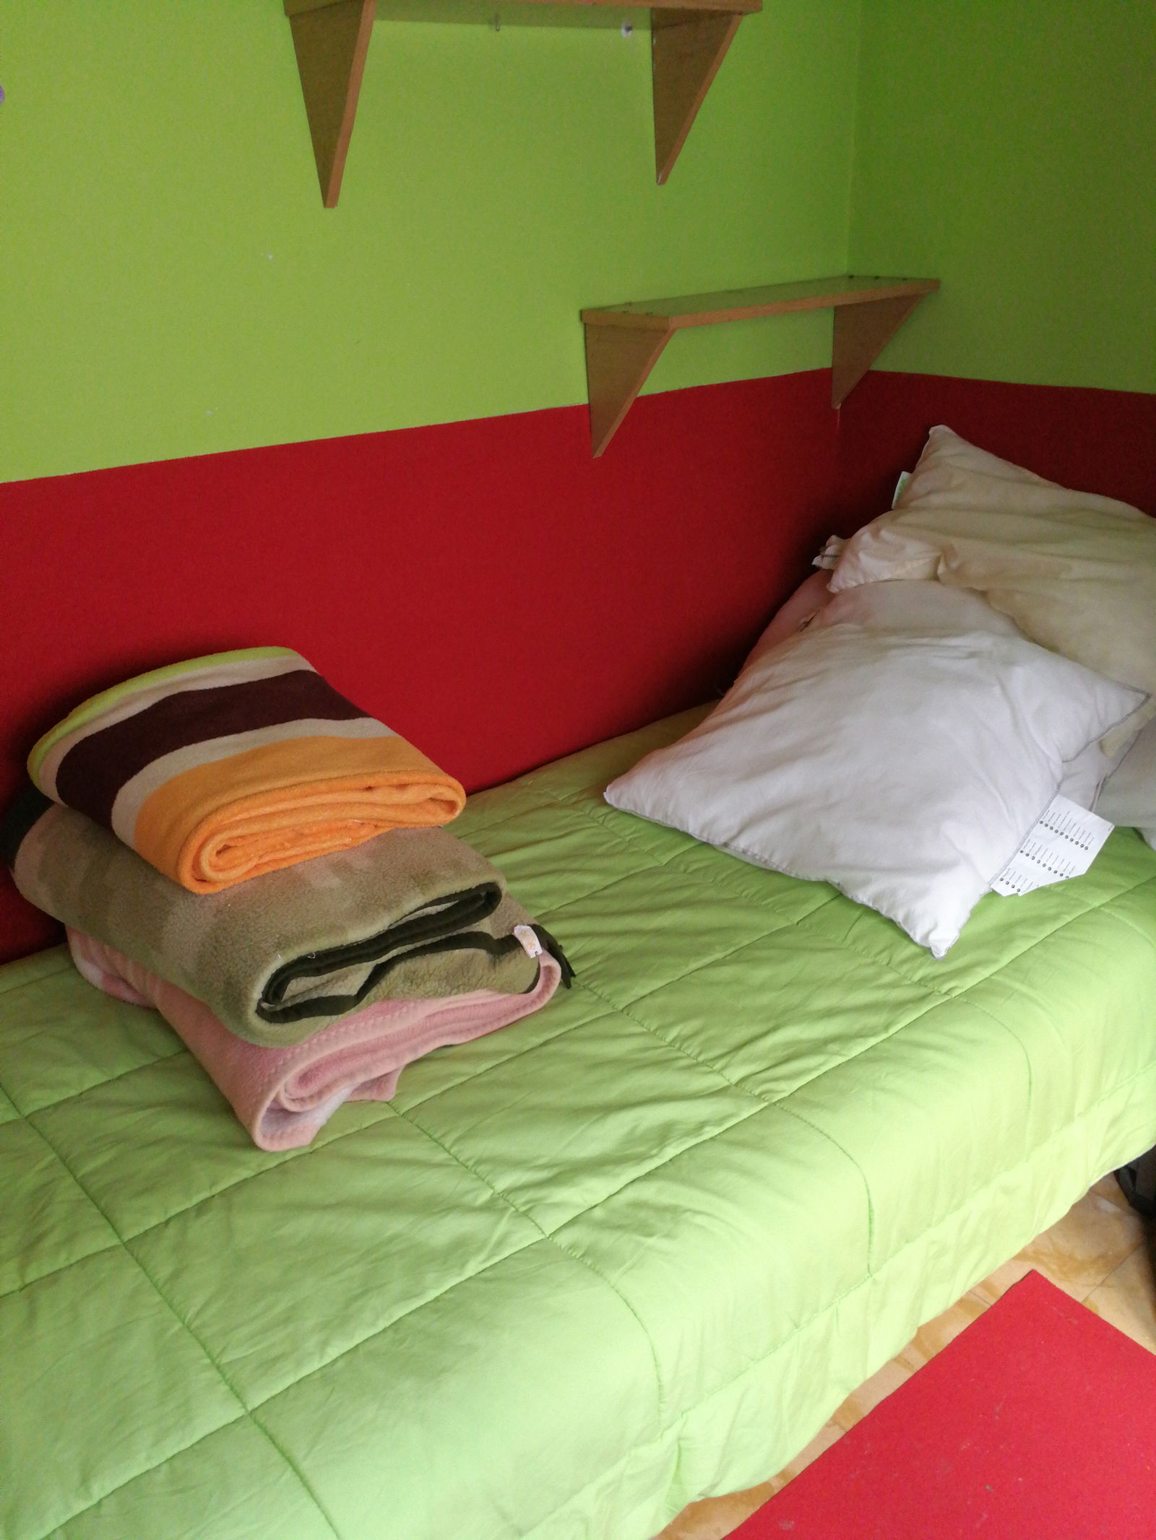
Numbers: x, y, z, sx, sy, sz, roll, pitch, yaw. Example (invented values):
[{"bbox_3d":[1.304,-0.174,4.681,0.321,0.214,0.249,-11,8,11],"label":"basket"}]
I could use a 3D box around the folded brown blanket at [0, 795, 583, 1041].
[{"bbox_3d":[-0.367,0.146,1.479,0.517,0.161,0.439,21,35,41],"label":"folded brown blanket"}]

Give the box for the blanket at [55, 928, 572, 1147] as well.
[{"bbox_3d":[-0.334,0.214,1.496,0.400,0.107,0.517,-24,32,-36],"label":"blanket"}]

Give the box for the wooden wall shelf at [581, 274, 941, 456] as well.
[{"bbox_3d":[0.305,-0.646,1.930,0.585,0.220,0.202,-21,31,-32],"label":"wooden wall shelf"}]

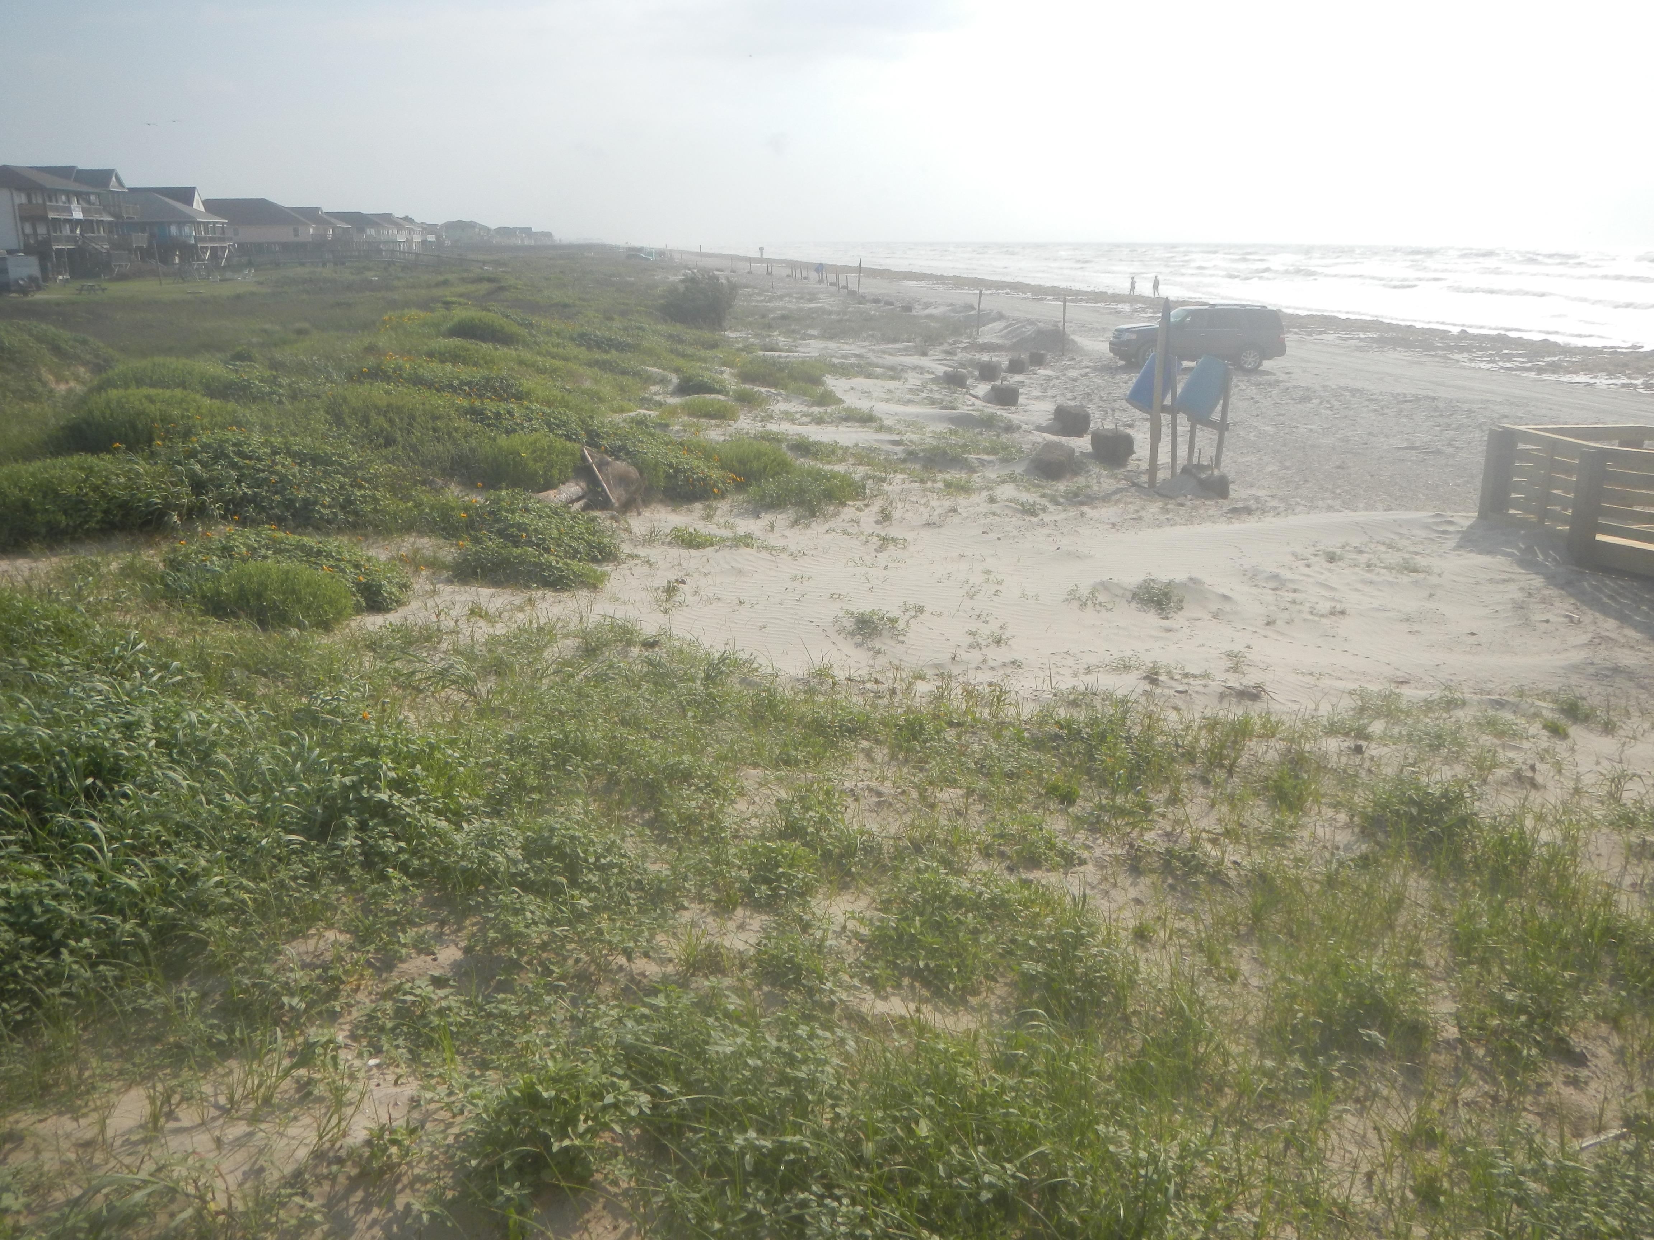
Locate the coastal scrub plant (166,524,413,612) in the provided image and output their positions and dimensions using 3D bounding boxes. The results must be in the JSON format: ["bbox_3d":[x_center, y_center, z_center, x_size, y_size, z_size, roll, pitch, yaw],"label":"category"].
[{"bbox_3d":[-5.238,-0.558,12.861,2.250,0.630,1.500,-6,17,-22],"label":"coastal scrub plant"}]

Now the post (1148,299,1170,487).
[{"bbox_3d":[5.011,-3.395,20.131,0.130,2.795,0.130,4,16,13],"label":"post"}]

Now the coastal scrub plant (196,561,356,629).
[{"bbox_3d":[-5.091,-0.321,12.226,1.430,0.520,1.150,-6,17,-22],"label":"coastal scrub plant"}]

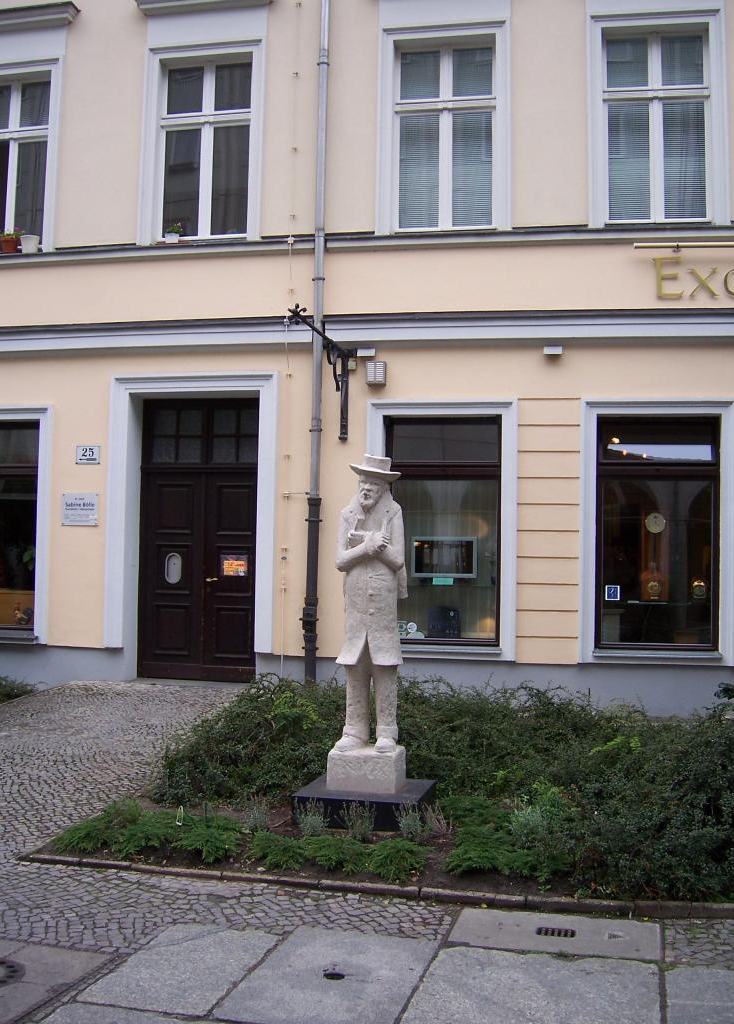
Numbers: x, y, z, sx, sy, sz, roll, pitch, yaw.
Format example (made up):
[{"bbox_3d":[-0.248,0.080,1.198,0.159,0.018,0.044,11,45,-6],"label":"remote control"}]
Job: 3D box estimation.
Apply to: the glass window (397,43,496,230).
[{"bbox_3d":[0.818,-3.877,11.025,1.020,1.960,0.120,1,-2,11],"label":"glass window"}]

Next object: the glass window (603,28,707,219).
[{"bbox_3d":[2.837,-3.774,10.480,0.998,1.901,0.120,0,-3,10],"label":"glass window"}]

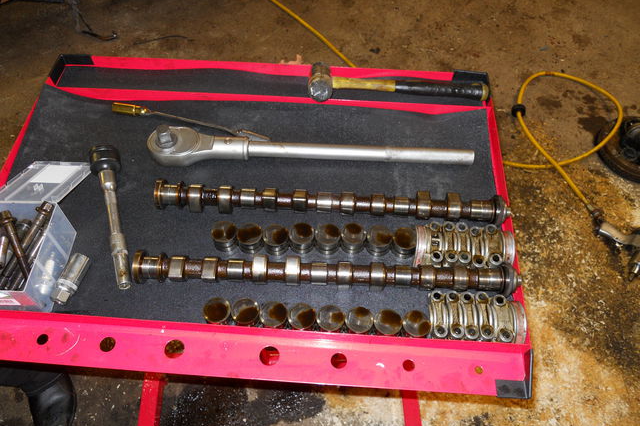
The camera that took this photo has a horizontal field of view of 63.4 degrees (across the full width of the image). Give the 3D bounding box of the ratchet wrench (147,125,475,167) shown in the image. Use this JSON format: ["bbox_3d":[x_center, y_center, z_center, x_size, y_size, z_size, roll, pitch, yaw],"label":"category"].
[{"bbox_3d":[-0.015,-0.088,0.667,0.429,0.052,0.048,3,58,2],"label":"ratchet wrench"}]

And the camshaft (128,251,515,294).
[{"bbox_3d":[0.006,0.068,0.578,0.435,0.037,0.038,2,58,2],"label":"camshaft"}]

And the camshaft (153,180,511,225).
[{"bbox_3d":[0.013,-0.012,0.628,0.435,0.037,0.038,3,58,2],"label":"camshaft"}]

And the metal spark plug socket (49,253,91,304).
[{"bbox_3d":[-0.281,0.074,0.584,0.022,0.022,0.055,10,58,6],"label":"metal spark plug socket"}]

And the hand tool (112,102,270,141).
[{"bbox_3d":[-0.179,-0.125,0.710,0.231,0.019,0.025,12,59,7],"label":"hand tool"}]

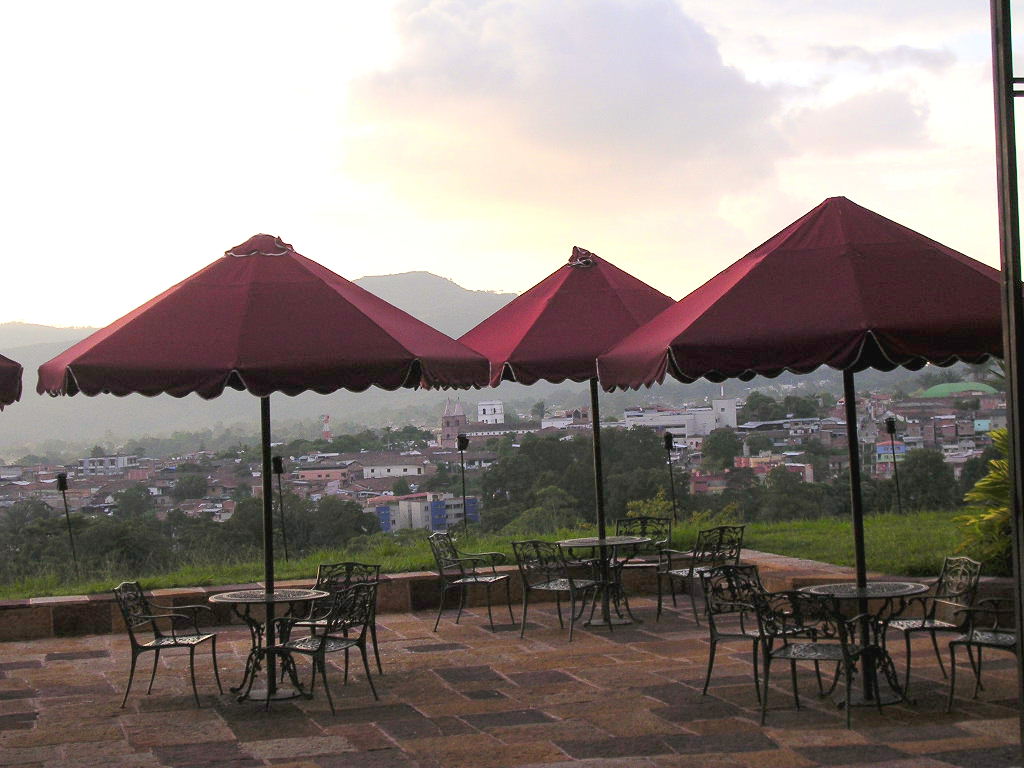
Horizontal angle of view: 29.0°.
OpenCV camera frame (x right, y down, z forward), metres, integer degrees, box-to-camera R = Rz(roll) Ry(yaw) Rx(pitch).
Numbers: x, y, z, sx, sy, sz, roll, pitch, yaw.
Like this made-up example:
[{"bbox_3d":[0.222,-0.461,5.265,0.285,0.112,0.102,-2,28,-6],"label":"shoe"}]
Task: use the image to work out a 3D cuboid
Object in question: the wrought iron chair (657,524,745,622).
[{"bbox_3d":[1.731,1.725,18.075,0.587,0.873,0.650,-3,0,-35],"label":"wrought iron chair"}]

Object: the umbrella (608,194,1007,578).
[{"bbox_3d":[2.323,0.430,13.494,3.395,3.419,3.395,-2,0,0],"label":"umbrella"}]

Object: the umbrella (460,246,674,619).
[{"bbox_3d":[0.760,0.466,18.422,3.395,3.473,3.395,-2,0,0],"label":"umbrella"}]

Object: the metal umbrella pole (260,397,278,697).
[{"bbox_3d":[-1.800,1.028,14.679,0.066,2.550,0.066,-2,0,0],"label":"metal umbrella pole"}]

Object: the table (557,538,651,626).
[{"bbox_3d":[0.881,1.830,18.423,0.879,0.743,0.879,-2,0,0],"label":"table"}]

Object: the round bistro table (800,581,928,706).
[{"bbox_3d":[2.377,1.751,13.332,0.880,0.730,0.880,-3,0,0],"label":"round bistro table"}]

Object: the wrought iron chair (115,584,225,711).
[{"bbox_3d":[-2.537,1.903,14.621,0.630,0.870,0.590,-3,0,8],"label":"wrought iron chair"}]

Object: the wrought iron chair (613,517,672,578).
[{"bbox_3d":[1.214,1.747,19.072,0.587,0.873,0.650,-2,0,18],"label":"wrought iron chair"}]

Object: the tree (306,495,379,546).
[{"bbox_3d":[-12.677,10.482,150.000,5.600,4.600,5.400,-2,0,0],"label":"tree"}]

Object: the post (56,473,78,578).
[{"bbox_3d":[-4.838,1.568,21.728,0.130,1.186,0.130,-8,0,0],"label":"post"}]

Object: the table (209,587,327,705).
[{"bbox_3d":[-1.781,1.938,14.680,0.880,0.730,0.880,-3,0,0],"label":"table"}]

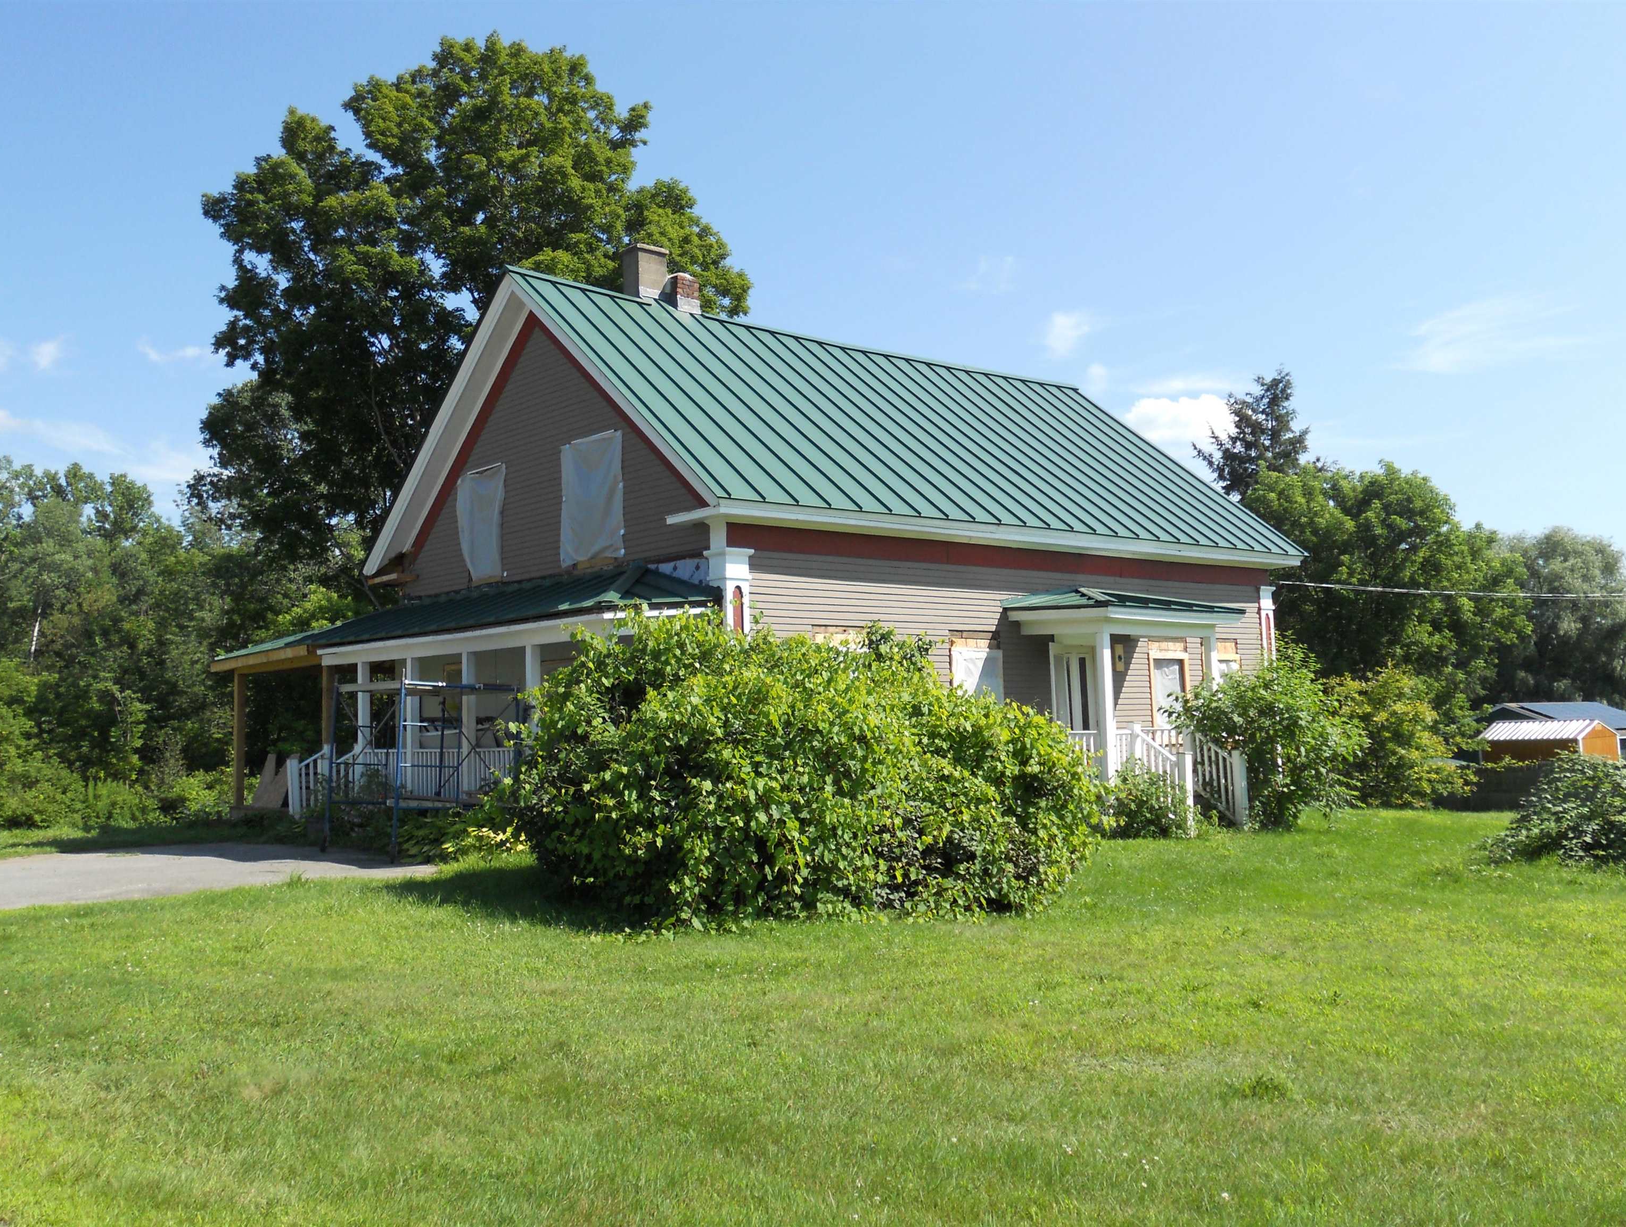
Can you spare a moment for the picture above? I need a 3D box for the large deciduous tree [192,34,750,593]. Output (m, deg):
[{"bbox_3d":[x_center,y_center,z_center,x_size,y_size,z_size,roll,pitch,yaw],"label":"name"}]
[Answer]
[{"bbox_3d":[-8.730,-5.094,38.794,14.200,19.960,13.500,-1,-5,-13],"label":"large deciduous tree"}]

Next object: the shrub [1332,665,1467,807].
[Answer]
[{"bbox_3d":[11.818,2.471,30.500,2.850,2.797,2.700,-4,-5,21],"label":"shrub"}]

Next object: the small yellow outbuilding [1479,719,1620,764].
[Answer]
[{"bbox_3d":[25.400,5.083,52.168,2.500,2.600,3.700,1,-5,-34],"label":"small yellow outbuilding"}]

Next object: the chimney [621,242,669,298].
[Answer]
[{"bbox_3d":[-2.814,-5.590,25.300,0.637,1.065,0.519,2,-6,-43],"label":"chimney"}]

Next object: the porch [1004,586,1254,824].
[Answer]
[{"bbox_3d":[5.245,1.408,23.808,3.831,3.922,2.502,2,-6,-43],"label":"porch"}]

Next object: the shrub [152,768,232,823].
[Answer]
[{"bbox_3d":[-11.306,3.288,27.500,1.500,0.970,1.300,0,-5,-22],"label":"shrub"}]

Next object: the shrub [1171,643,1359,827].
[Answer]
[{"bbox_3d":[7.030,1.863,23.400,2.950,2.835,2.600,-3,-5,17],"label":"shrub"}]

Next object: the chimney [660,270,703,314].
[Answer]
[{"bbox_3d":[-2.203,-5.322,25.358,0.482,0.719,0.419,2,-6,-43],"label":"chimney"}]

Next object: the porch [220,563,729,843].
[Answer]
[{"bbox_3d":[-5.951,1.410,23.449,2.457,3.777,12.240,2,-6,-43],"label":"porch"}]

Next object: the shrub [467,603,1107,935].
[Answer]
[{"bbox_3d":[-0.215,1.381,14.501,5.800,2.756,4.000,-2,-4,-1],"label":"shrub"}]

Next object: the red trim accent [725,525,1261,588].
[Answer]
[{"bbox_3d":[3.816,-0.829,24.438,13.450,0.346,0.055,2,-6,-43],"label":"red trim accent"}]

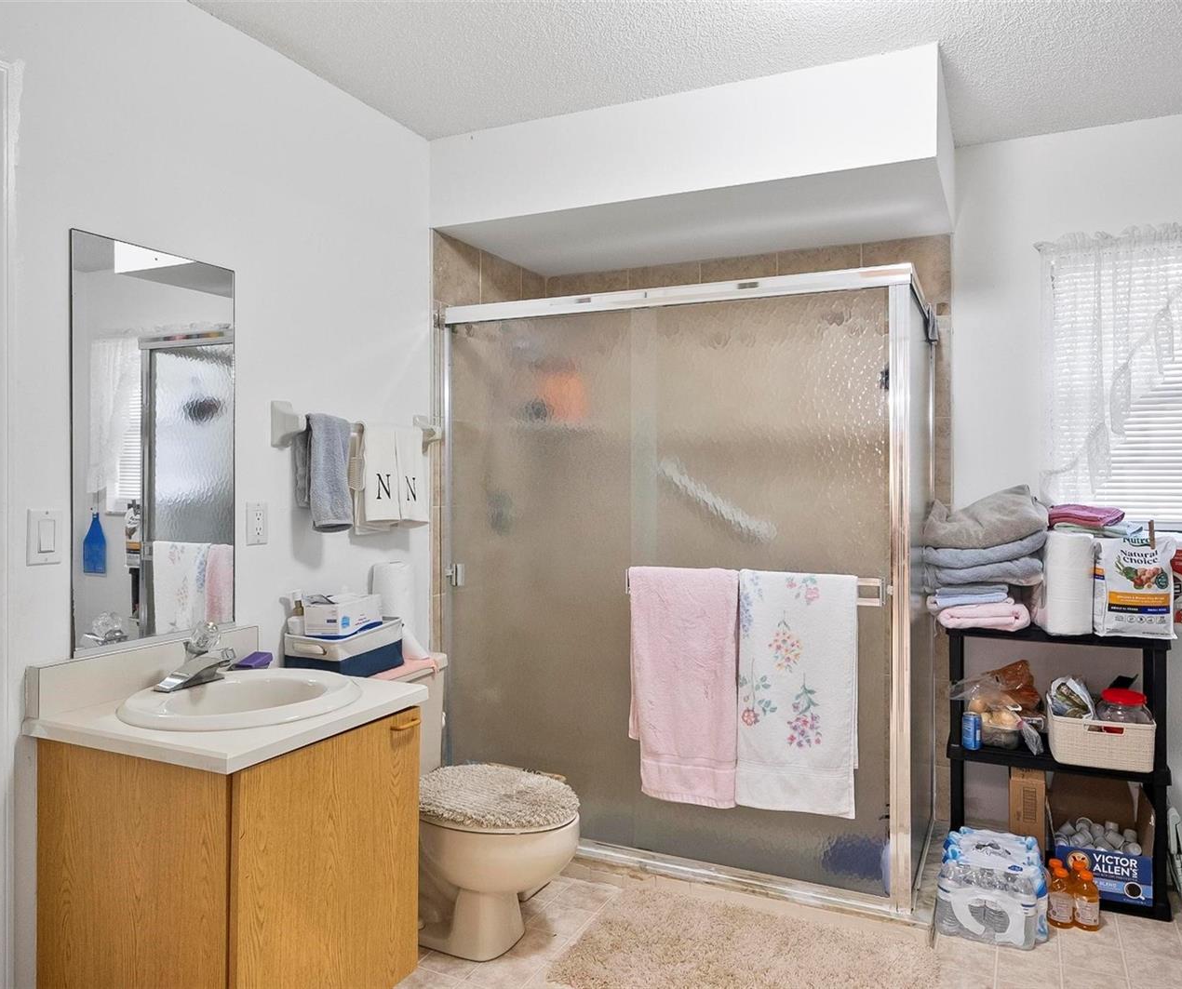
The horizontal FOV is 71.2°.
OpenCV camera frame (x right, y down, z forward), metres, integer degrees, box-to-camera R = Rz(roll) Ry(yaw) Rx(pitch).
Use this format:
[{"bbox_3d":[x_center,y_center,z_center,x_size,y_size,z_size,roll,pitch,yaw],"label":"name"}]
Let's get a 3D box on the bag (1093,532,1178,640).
[{"bbox_3d":[1.611,0.273,2.450,0.195,0.290,0.100,0,1,19],"label":"bag"}]

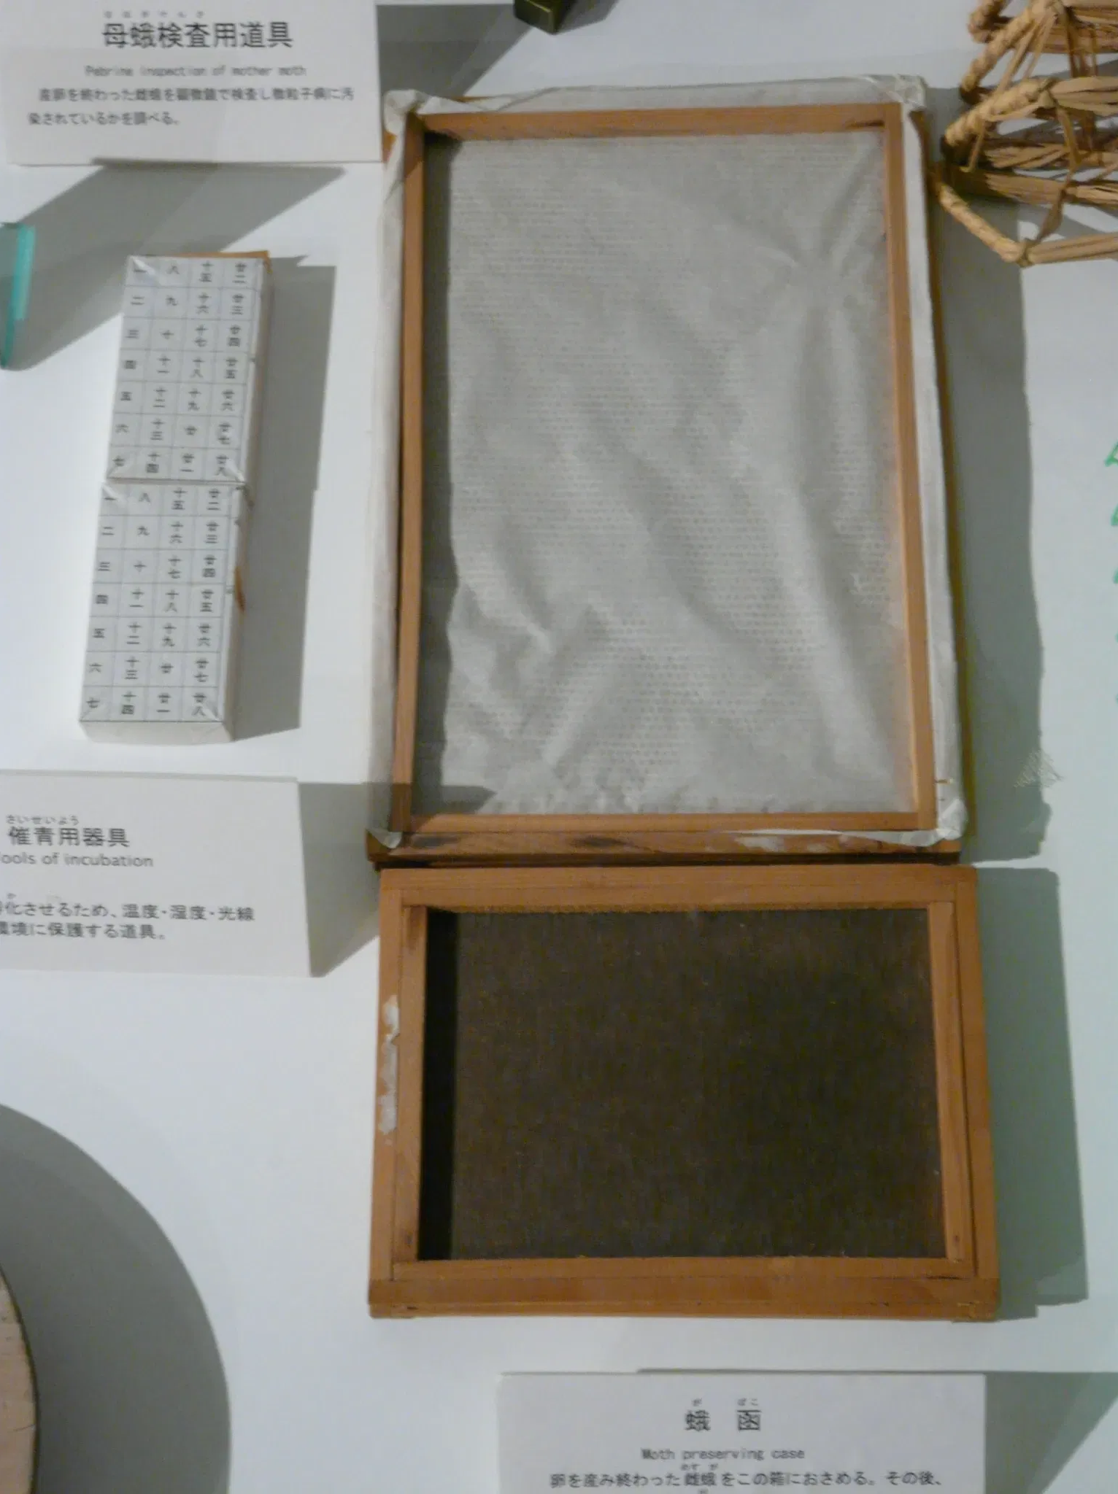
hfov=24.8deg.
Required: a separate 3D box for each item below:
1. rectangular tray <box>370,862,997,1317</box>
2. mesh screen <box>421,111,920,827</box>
[{"bbox_3d":[0.061,0.173,1.284,0.303,0.046,0.219,0,71,2],"label":"rectangular tray"},{"bbox_3d":[0.053,-0.156,1.377,0.264,0.020,0.403,-1,71,1],"label":"mesh screen"}]

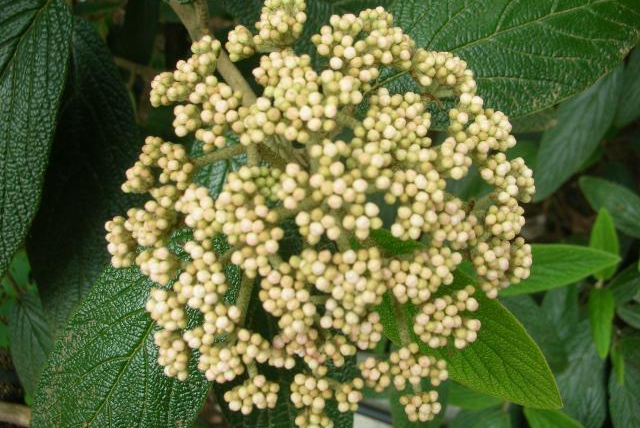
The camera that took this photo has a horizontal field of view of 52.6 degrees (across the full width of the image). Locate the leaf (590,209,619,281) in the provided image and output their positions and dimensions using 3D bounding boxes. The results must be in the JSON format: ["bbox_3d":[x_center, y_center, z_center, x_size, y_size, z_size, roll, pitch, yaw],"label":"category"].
[{"bbox_3d":[0.180,0.019,0.410,0.021,0.048,0.011,2,7,15],"label":"leaf"}]

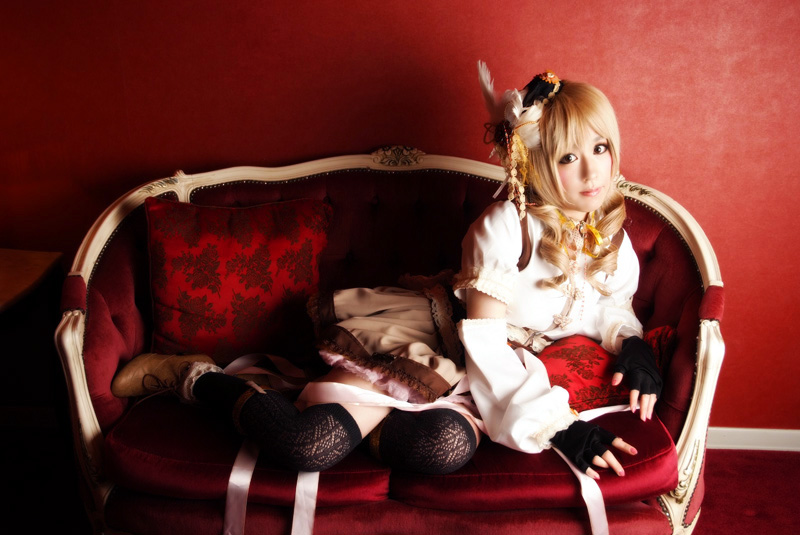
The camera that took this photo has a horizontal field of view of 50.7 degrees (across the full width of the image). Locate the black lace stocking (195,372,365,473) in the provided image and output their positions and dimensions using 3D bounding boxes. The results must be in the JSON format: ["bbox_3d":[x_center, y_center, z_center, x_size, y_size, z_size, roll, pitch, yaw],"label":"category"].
[{"bbox_3d":[-0.248,0.311,1.740,0.180,0.130,0.420,-11,18,-42],"label":"black lace stocking"}]

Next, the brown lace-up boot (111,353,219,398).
[{"bbox_3d":[-0.543,0.249,1.950,0.245,0.095,0.120,-10,32,-7],"label":"brown lace-up boot"}]

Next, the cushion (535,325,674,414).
[{"bbox_3d":[0.453,0.238,1.950,0.400,0.150,0.360,-4,39,4],"label":"cushion"}]

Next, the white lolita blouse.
[{"bbox_3d":[0.297,0.114,1.690,0.360,0.460,0.300,-1,18,-4],"label":"white lolita blouse"}]

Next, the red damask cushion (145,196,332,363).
[{"bbox_3d":[-0.397,0.052,2.080,0.450,0.430,0.150,0,-4,-12],"label":"red damask cushion"}]

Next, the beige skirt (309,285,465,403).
[{"bbox_3d":[-0.018,0.162,1.830,0.370,0.230,0.320,4,9,17],"label":"beige skirt"}]

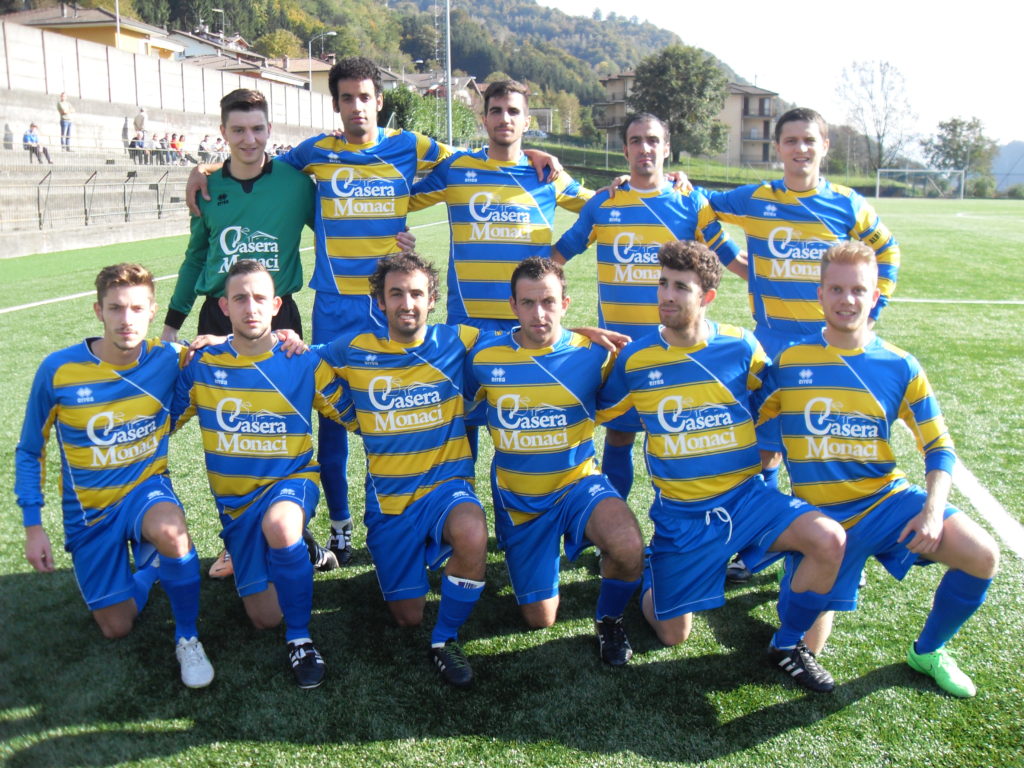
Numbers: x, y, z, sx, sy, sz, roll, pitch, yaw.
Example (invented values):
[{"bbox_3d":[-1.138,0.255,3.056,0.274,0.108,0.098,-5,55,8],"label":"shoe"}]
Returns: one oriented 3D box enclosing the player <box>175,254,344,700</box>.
[{"bbox_3d":[-0.760,0.214,3.351,0.608,1.257,0.872,-2,12,-8],"label":"player"}]

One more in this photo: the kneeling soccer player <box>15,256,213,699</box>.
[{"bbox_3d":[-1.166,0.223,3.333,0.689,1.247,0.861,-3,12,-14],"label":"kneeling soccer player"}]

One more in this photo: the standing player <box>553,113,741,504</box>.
[{"bbox_3d":[0.497,-0.107,3.742,0.770,1.733,0.436,1,11,4],"label":"standing player"}]

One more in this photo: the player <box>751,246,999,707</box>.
[{"bbox_3d":[1.095,0.205,3.246,0.730,1.318,0.872,0,11,0],"label":"player"}]

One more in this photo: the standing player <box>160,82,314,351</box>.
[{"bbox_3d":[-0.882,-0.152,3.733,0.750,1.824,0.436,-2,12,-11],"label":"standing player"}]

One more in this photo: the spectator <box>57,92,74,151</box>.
[{"bbox_3d":[-13.545,-7.962,30.529,0.360,1.720,0.540,7,13,31],"label":"spectator"}]

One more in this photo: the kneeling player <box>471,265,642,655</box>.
[{"bbox_3d":[0.142,0.193,3.430,0.608,1.267,0.872,0,11,-2],"label":"kneeling player"}]

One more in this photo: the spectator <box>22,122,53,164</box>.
[{"bbox_3d":[-13.881,-6.965,29.200,0.800,1.190,0.520,4,12,21],"label":"spectator"}]

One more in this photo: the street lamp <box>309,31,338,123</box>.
[{"bbox_3d":[-12.400,-19.813,65.375,1.900,6.000,0.400,2,12,11],"label":"street lamp"}]

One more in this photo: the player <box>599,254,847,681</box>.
[{"bbox_3d":[0.639,0.199,3.276,0.730,1.318,0.872,-1,11,-4],"label":"player"}]

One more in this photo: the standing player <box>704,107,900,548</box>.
[{"bbox_3d":[0.953,-0.109,3.700,0.760,1.753,0.426,2,12,8],"label":"standing player"}]

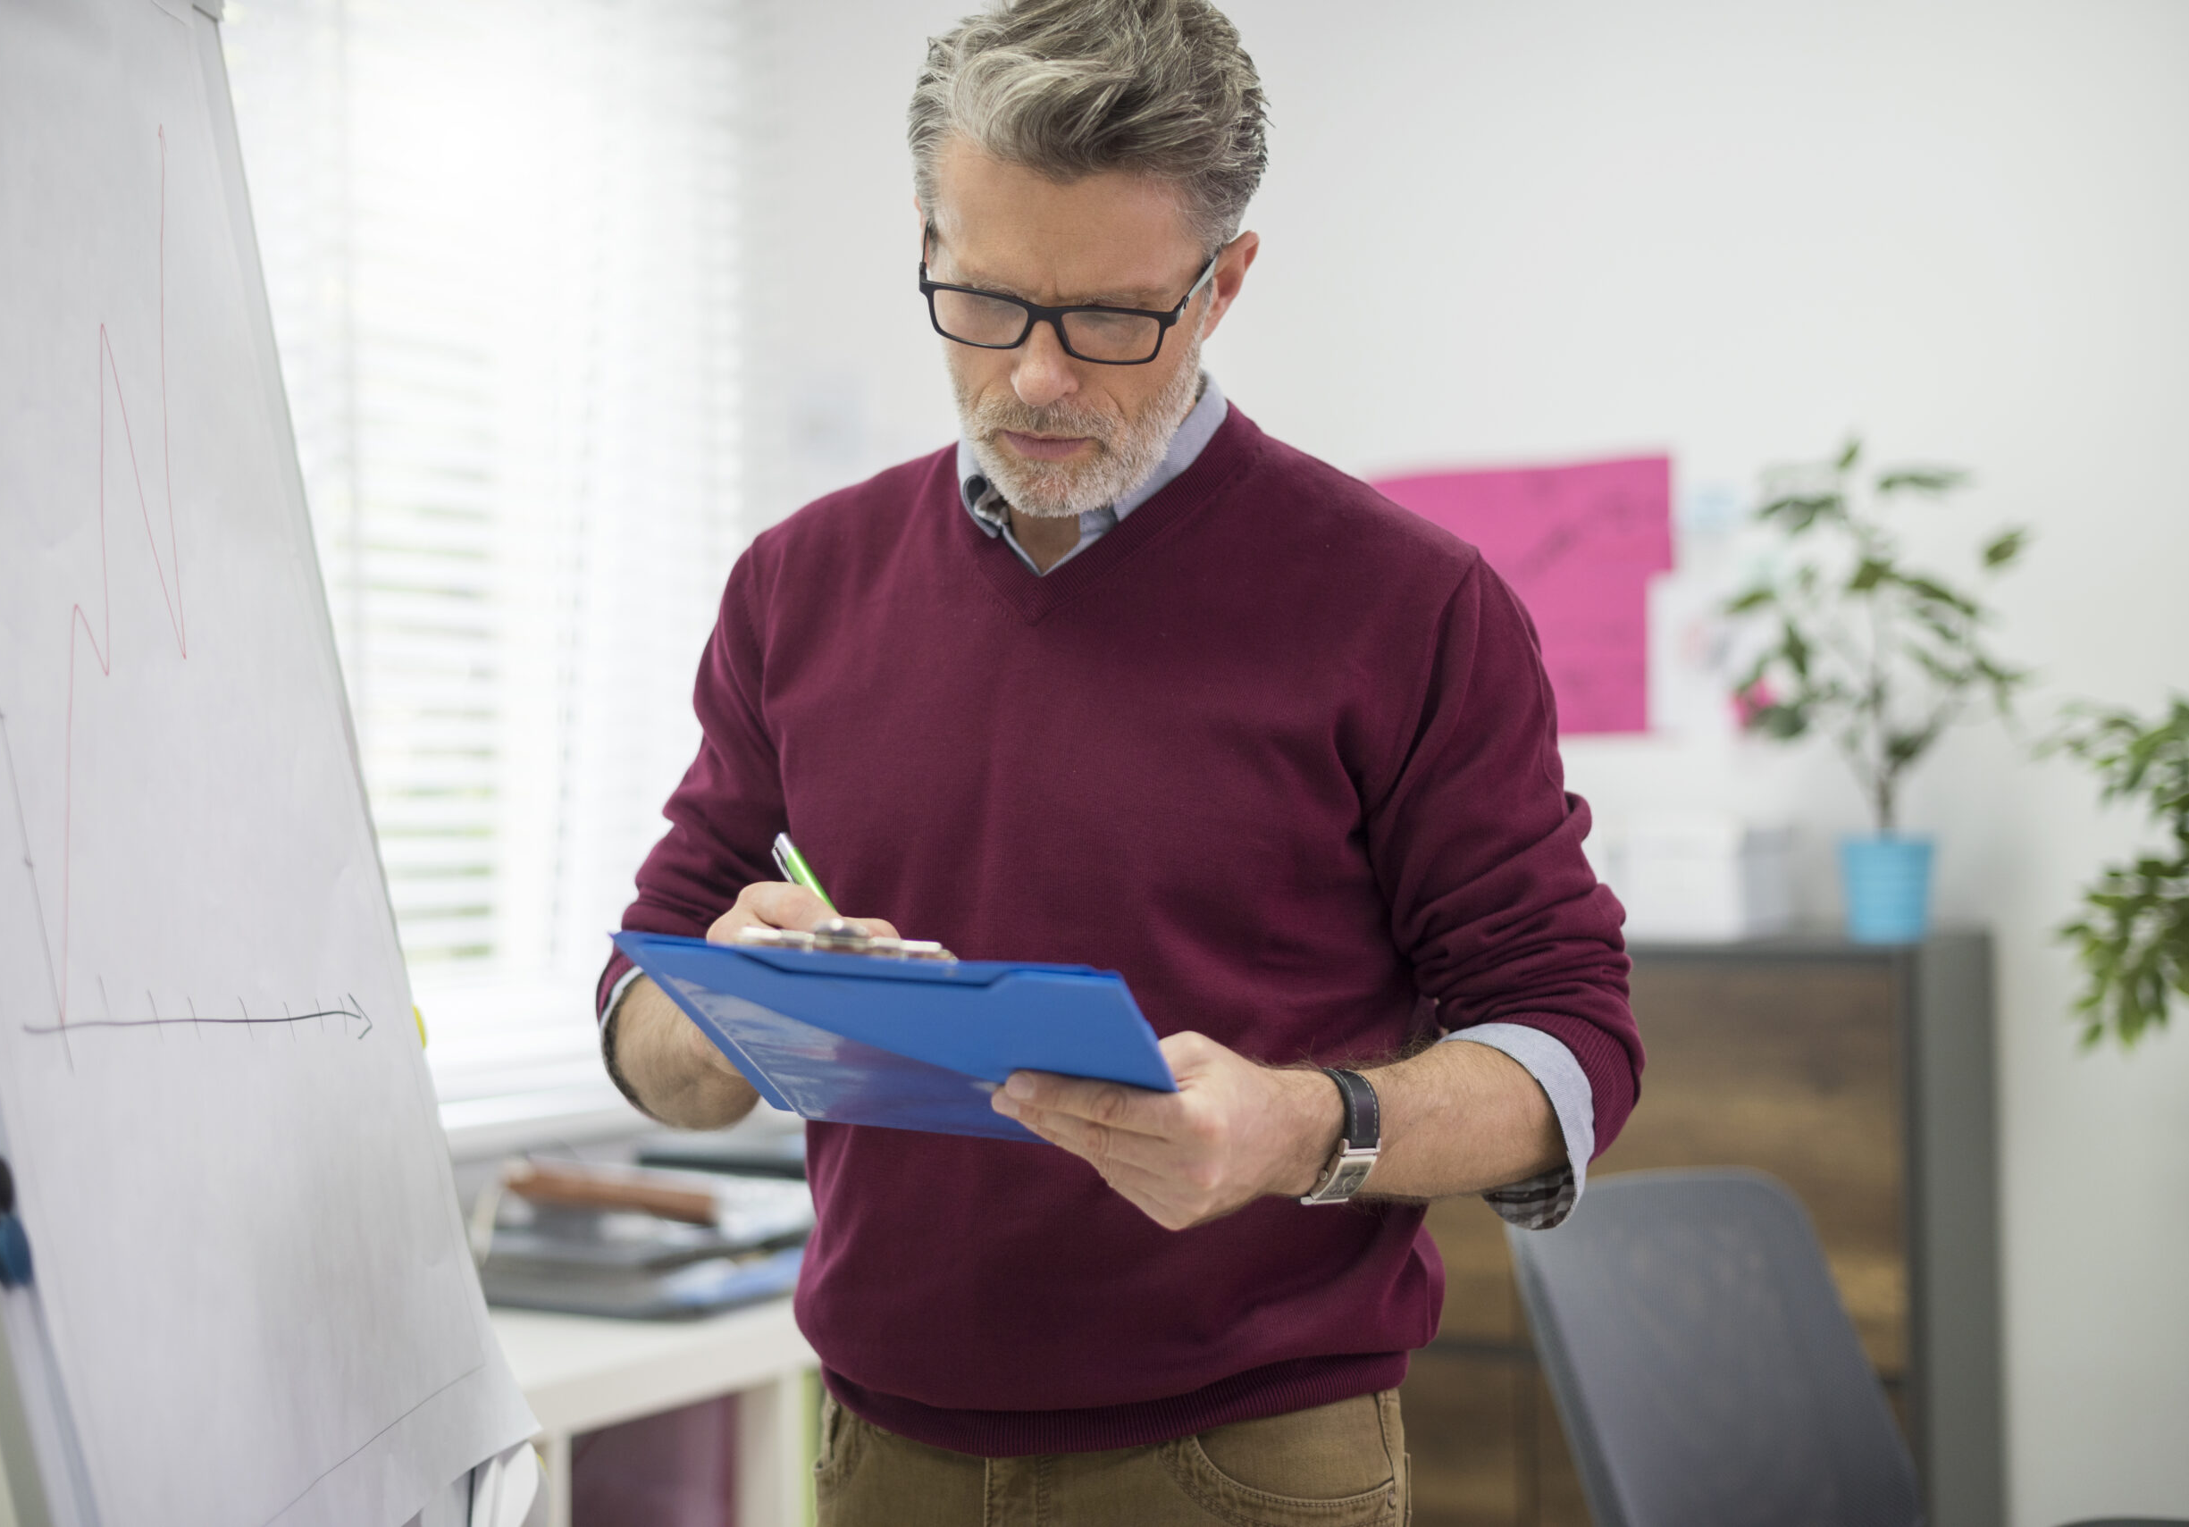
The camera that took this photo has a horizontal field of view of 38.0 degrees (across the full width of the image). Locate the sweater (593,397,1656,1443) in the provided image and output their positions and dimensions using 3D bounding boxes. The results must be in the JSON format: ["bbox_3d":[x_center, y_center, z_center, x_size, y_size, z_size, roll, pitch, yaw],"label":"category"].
[{"bbox_3d":[0.012,0.085,1.765,0.575,0.580,0.340,-1,0,24],"label":"sweater"}]

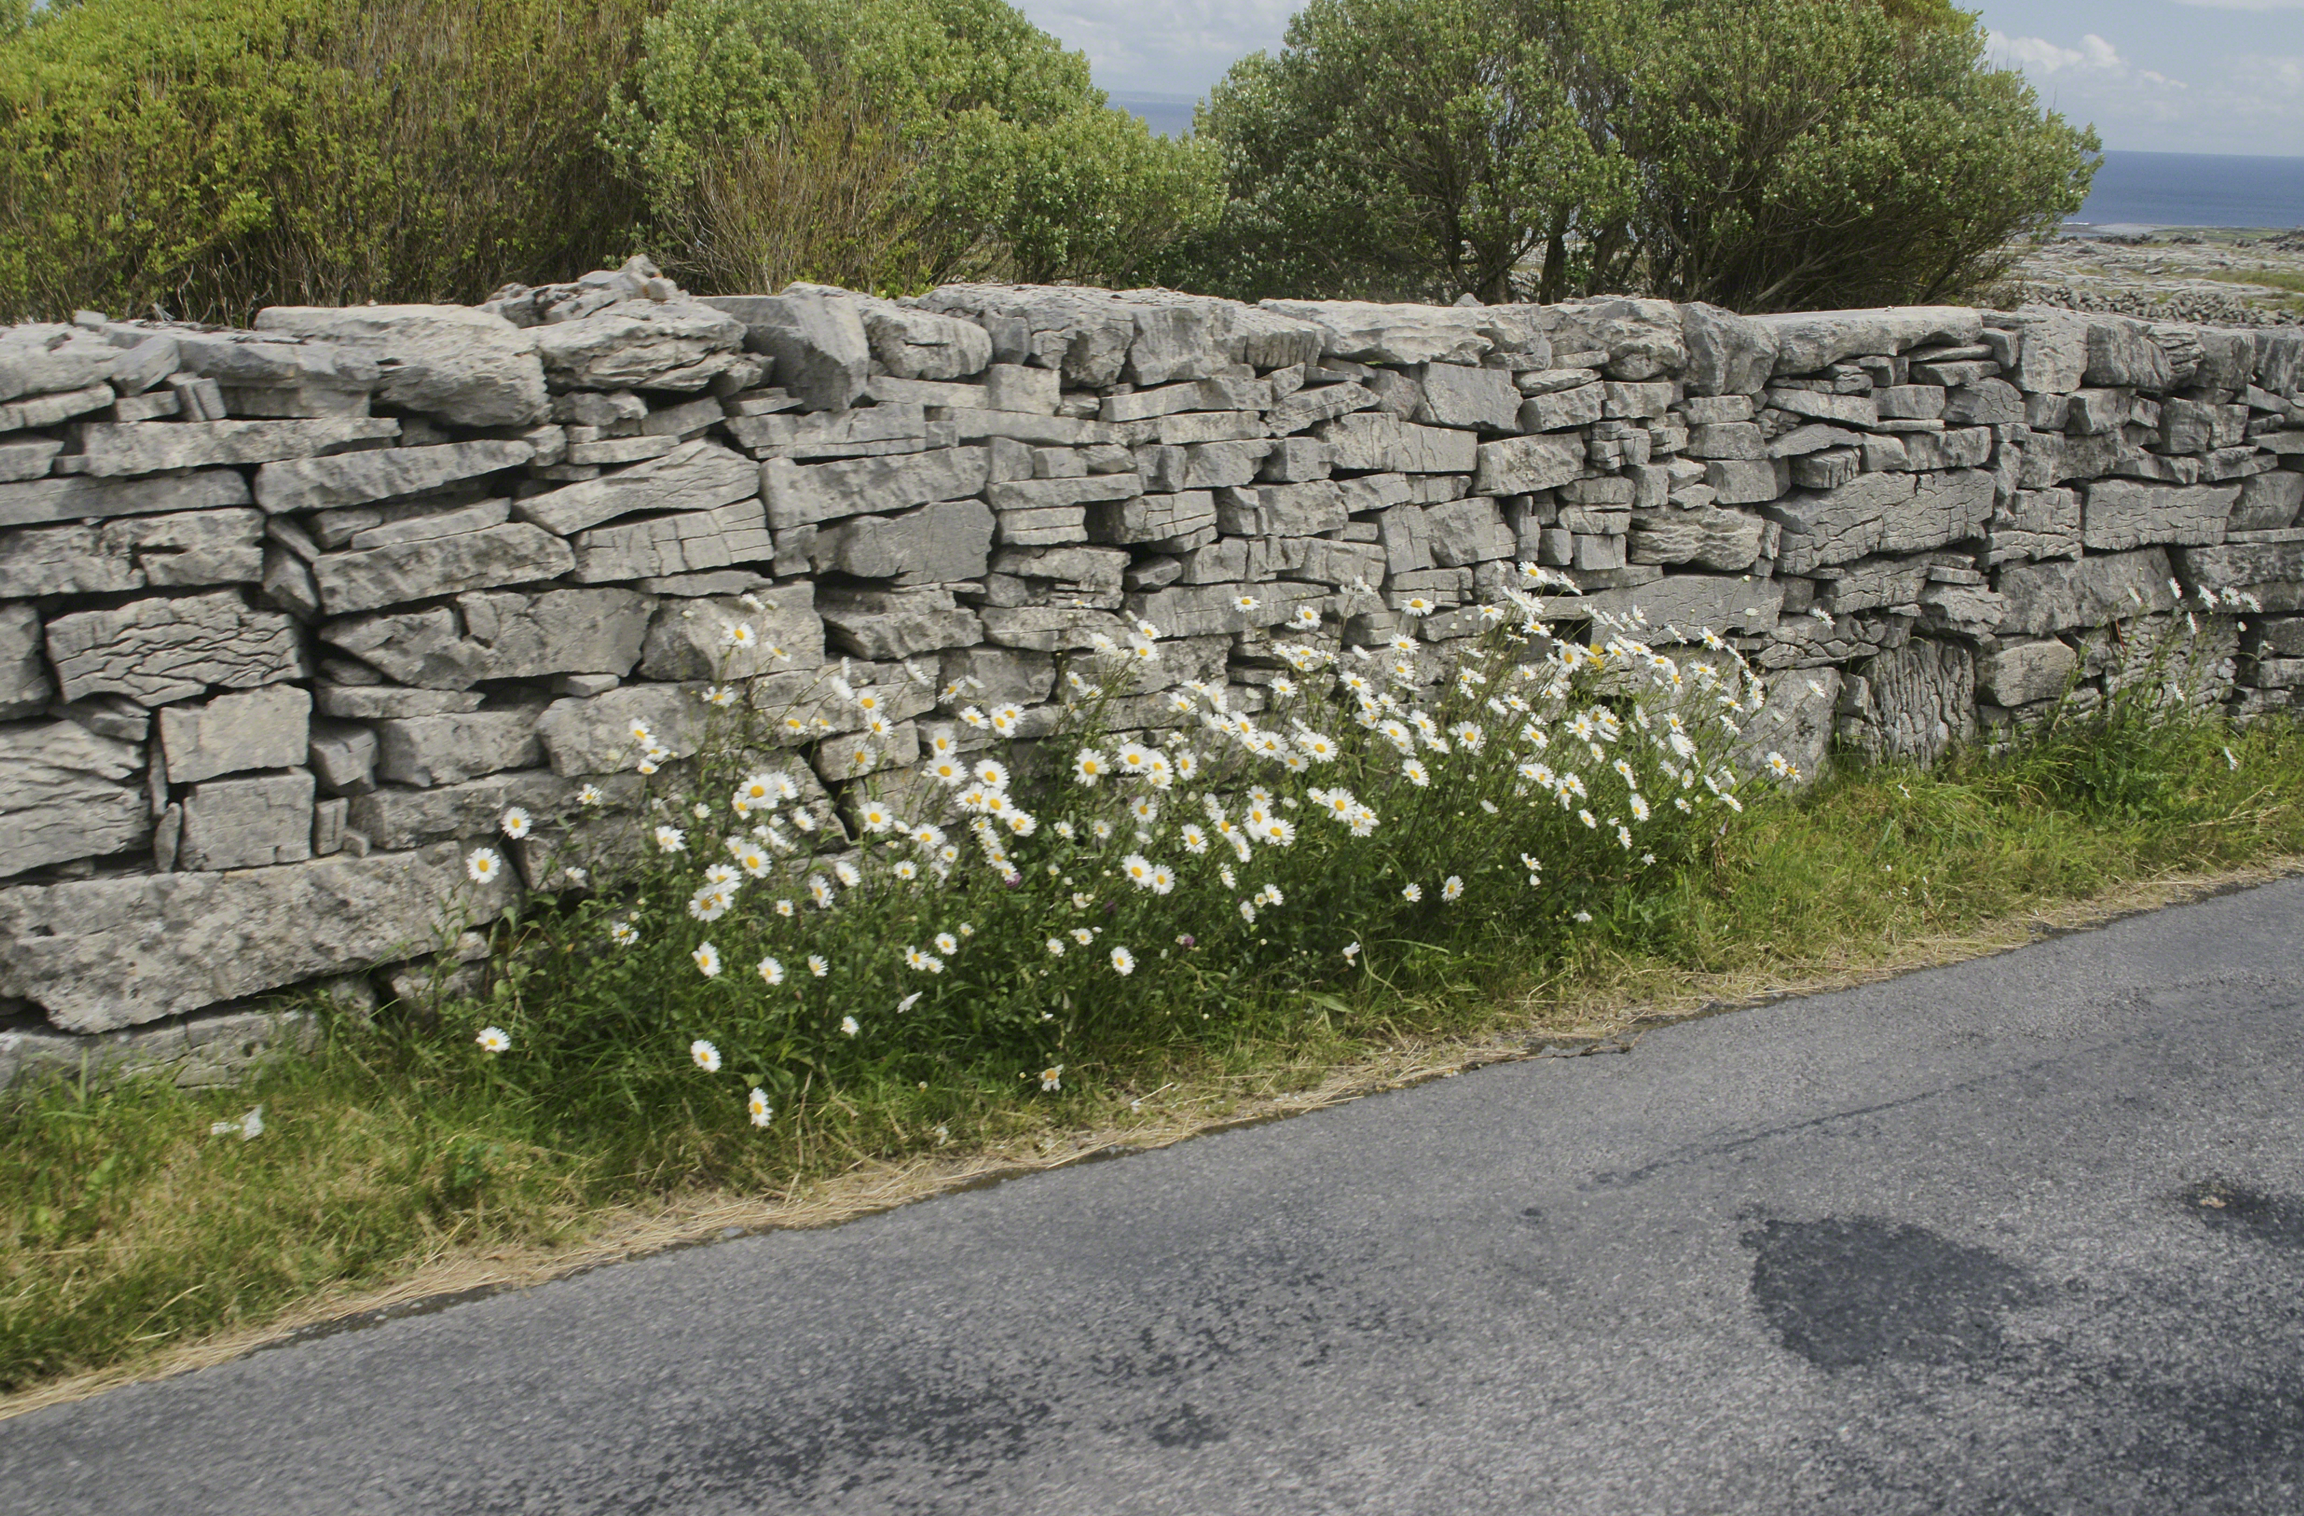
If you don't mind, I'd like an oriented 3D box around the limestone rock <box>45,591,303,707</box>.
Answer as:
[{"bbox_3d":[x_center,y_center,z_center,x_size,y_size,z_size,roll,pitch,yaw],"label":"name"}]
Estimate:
[{"bbox_3d":[-1.640,-0.206,4.109,0.387,0.178,0.250,-8,18,-35],"label":"limestone rock"}]

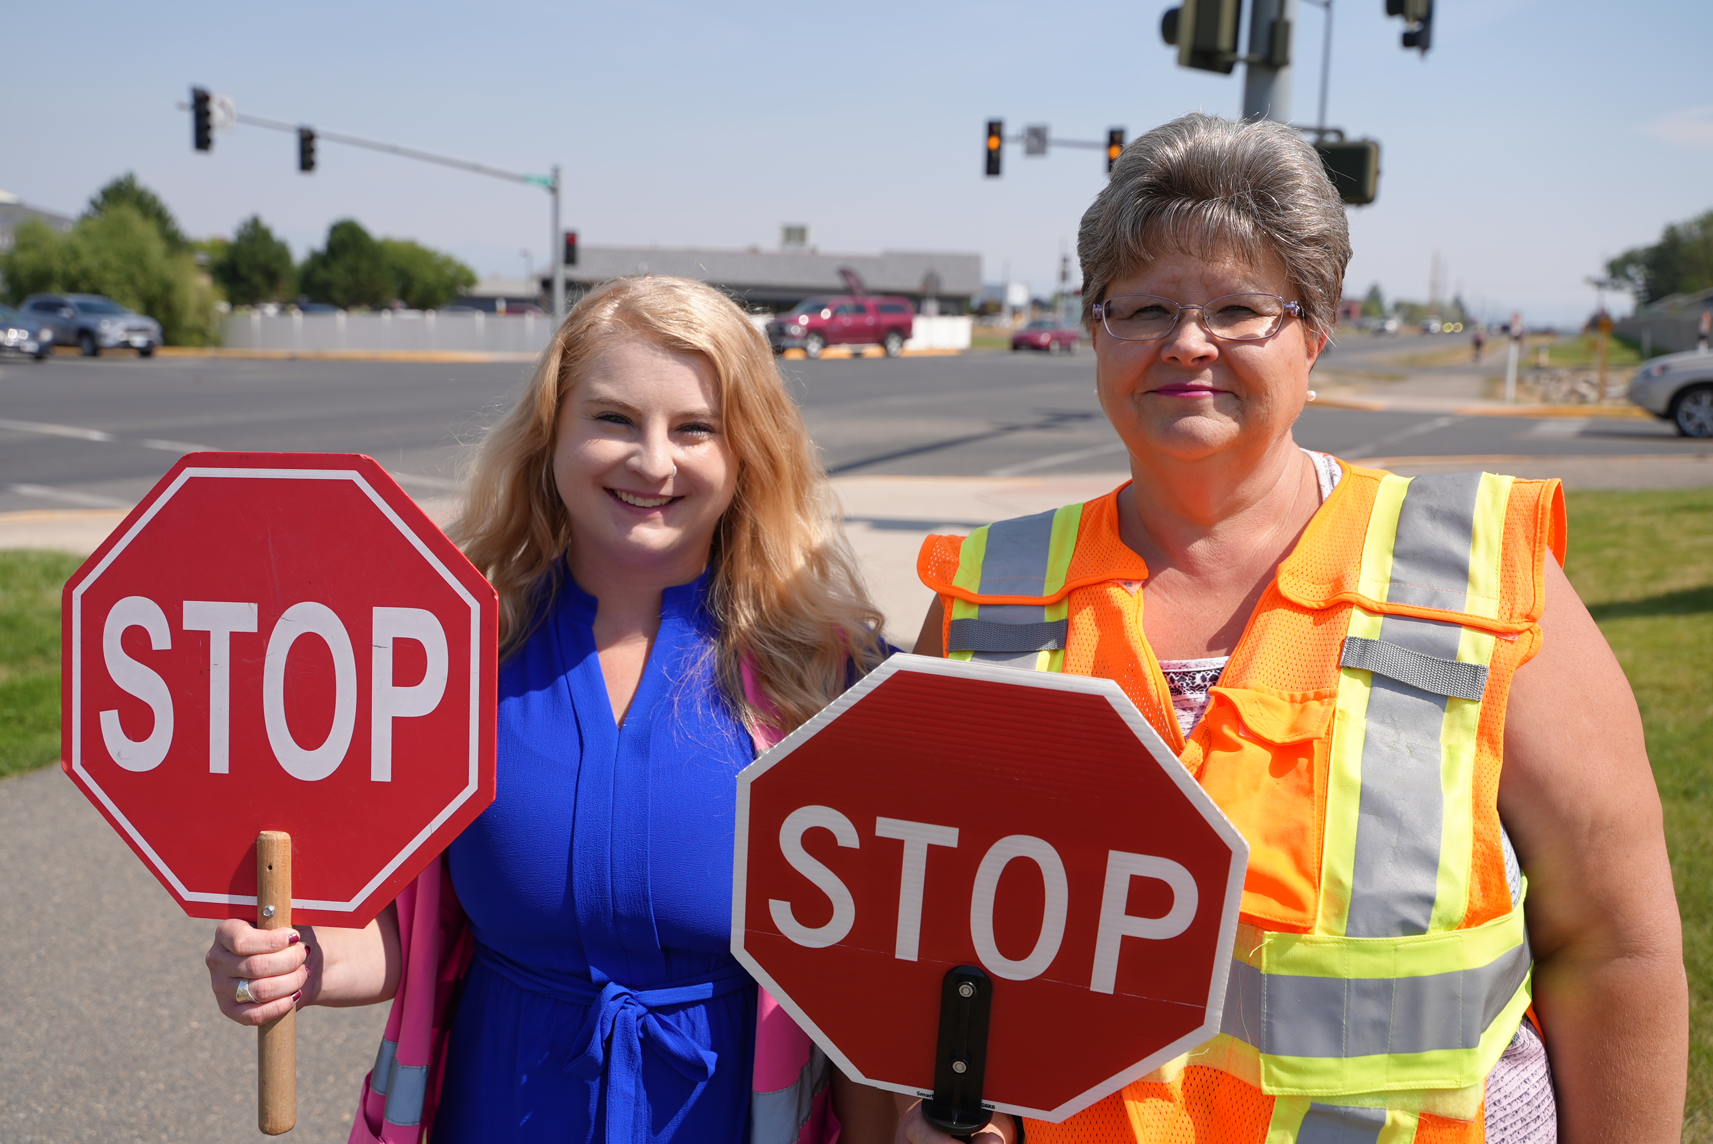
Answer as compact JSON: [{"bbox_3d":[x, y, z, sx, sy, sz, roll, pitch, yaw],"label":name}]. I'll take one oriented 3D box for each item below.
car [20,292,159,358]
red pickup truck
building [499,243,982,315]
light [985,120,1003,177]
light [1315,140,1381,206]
[{"bbox_3d":[-21.371,-6.886,42.430,4.600,1.700,1.870,7,11,32],"label":"car"},{"bbox_3d":[-0.601,-8.112,50.415,5.700,1.950,2.000,-8,13,-43],"label":"red pickup truck"},{"bbox_3d":[-8.255,-18.507,101.104,29.000,5.300,15.000,-3,11,-24],"label":"building"},{"bbox_3d":[3.594,-11.065,39.800,0.360,1.400,0.420,3,10,14],"label":"light"},{"bbox_3d":[3.709,-3.037,11.600,0.470,0.450,0.230,7,11,30],"label":"light"}]

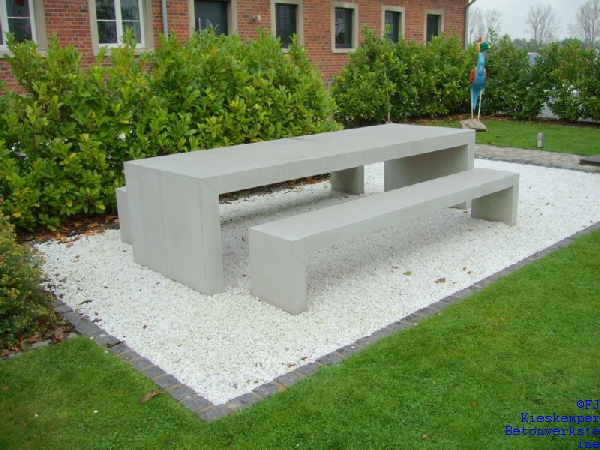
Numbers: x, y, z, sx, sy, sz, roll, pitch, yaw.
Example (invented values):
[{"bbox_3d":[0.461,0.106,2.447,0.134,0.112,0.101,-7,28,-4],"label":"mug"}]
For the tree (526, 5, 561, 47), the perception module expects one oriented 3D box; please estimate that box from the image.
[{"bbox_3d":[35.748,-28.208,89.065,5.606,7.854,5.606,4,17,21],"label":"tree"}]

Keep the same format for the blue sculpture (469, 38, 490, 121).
[{"bbox_3d":[3.393,-2.733,11.464,0.330,1.512,0.380,-5,16,-13],"label":"blue sculpture"}]

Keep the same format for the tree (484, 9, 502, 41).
[{"bbox_3d":[29.133,-28.541,91.337,3.133,7.659,3.133,3,16,17],"label":"tree"}]

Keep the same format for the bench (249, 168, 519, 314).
[{"bbox_3d":[0.771,0.012,4.441,2.567,0.445,0.401,-15,21,-41],"label":"bench"}]

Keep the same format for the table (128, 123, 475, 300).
[{"bbox_3d":[0.196,-0.300,5.059,3.015,0.750,0.974,-15,21,-41],"label":"table"}]

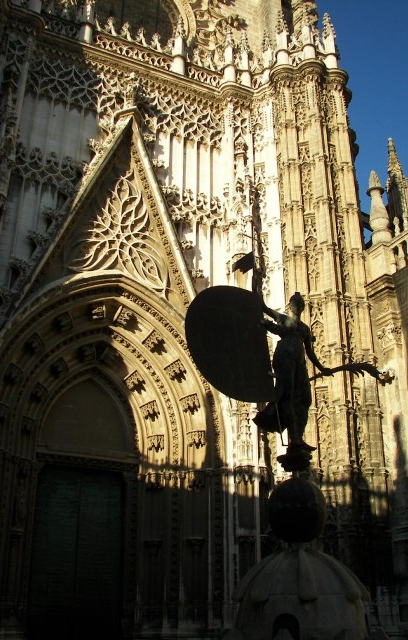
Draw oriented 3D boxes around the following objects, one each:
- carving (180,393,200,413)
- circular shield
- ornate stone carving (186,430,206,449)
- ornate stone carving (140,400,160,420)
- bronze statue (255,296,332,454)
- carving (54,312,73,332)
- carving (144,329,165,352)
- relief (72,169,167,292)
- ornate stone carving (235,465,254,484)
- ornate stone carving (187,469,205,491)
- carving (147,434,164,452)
[{"bbox_3d":[-0.598,3.657,29.503,0.720,0.620,0.500,-18,-15,5],"label":"carving"},{"bbox_3d":[0.502,0.482,13.100,1.900,2.400,0.300,13,-29,-25],"label":"circular shield"},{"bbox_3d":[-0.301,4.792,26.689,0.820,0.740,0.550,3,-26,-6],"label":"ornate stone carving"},{"bbox_3d":[-2.402,4.040,29.880,0.720,0.620,0.500,-19,-14,4],"label":"ornate stone carving"},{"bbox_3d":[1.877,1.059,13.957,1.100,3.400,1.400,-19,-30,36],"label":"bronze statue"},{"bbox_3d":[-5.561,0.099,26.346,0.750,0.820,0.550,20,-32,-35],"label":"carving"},{"bbox_3d":[-2.258,0.917,29.758,0.750,0.680,0.500,-38,0,2],"label":"carving"},{"bbox_3d":[-3.518,-4.066,28.798,4.350,6.200,0.450,11,-28,-21],"label":"relief"},{"bbox_3d":[1.551,5.917,25.493,0.820,0.780,0.550,9,-27,-17],"label":"ornate stone carving"},{"bbox_3d":[-0.361,6.754,28.274,0.720,0.680,0.500,-4,-24,9],"label":"ornate stone carving"},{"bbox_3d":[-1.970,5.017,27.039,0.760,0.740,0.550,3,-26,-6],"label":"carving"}]

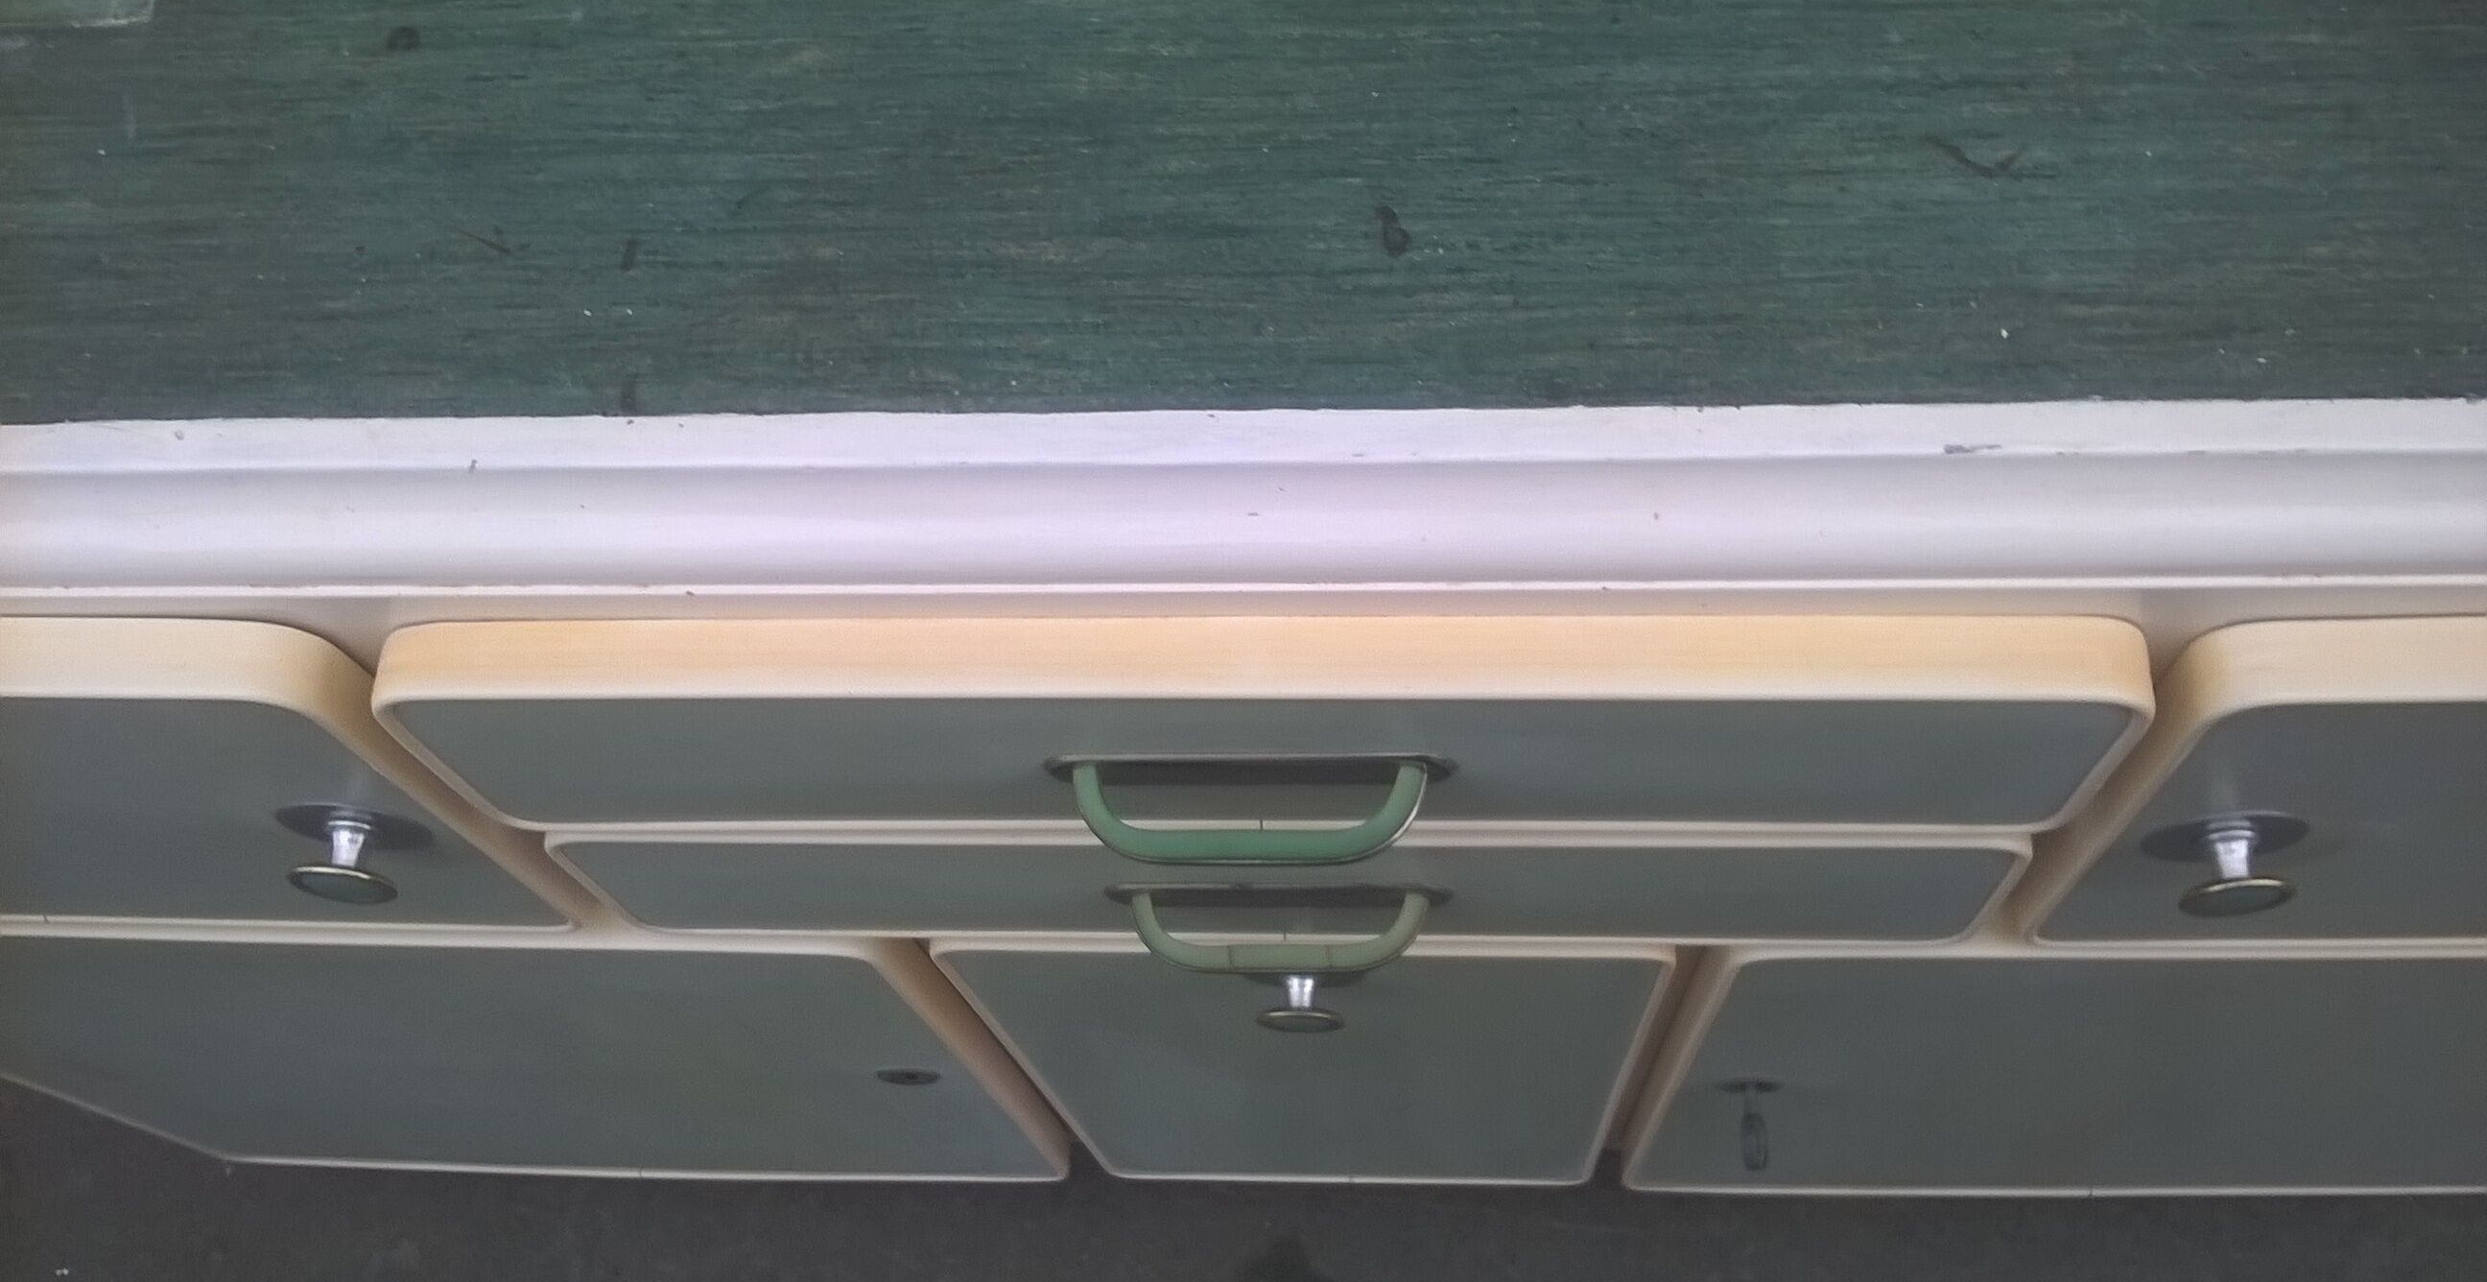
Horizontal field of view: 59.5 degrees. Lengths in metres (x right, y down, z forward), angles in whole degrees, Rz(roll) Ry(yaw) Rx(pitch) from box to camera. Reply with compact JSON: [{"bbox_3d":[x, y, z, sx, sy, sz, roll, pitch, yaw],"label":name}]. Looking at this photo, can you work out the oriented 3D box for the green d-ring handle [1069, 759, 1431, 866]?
[{"bbox_3d":[0.002,0.046,0.581,0.097,0.013,0.024,0,66,4],"label":"green d-ring handle"}]

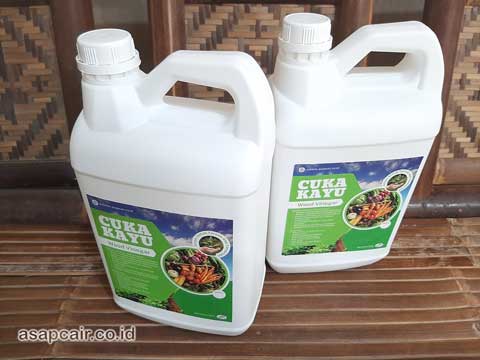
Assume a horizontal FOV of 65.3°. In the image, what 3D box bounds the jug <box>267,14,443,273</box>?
[{"bbox_3d":[0.123,-0.035,0.469,0.186,0.315,0.121,-4,35,-5],"label":"jug"}]

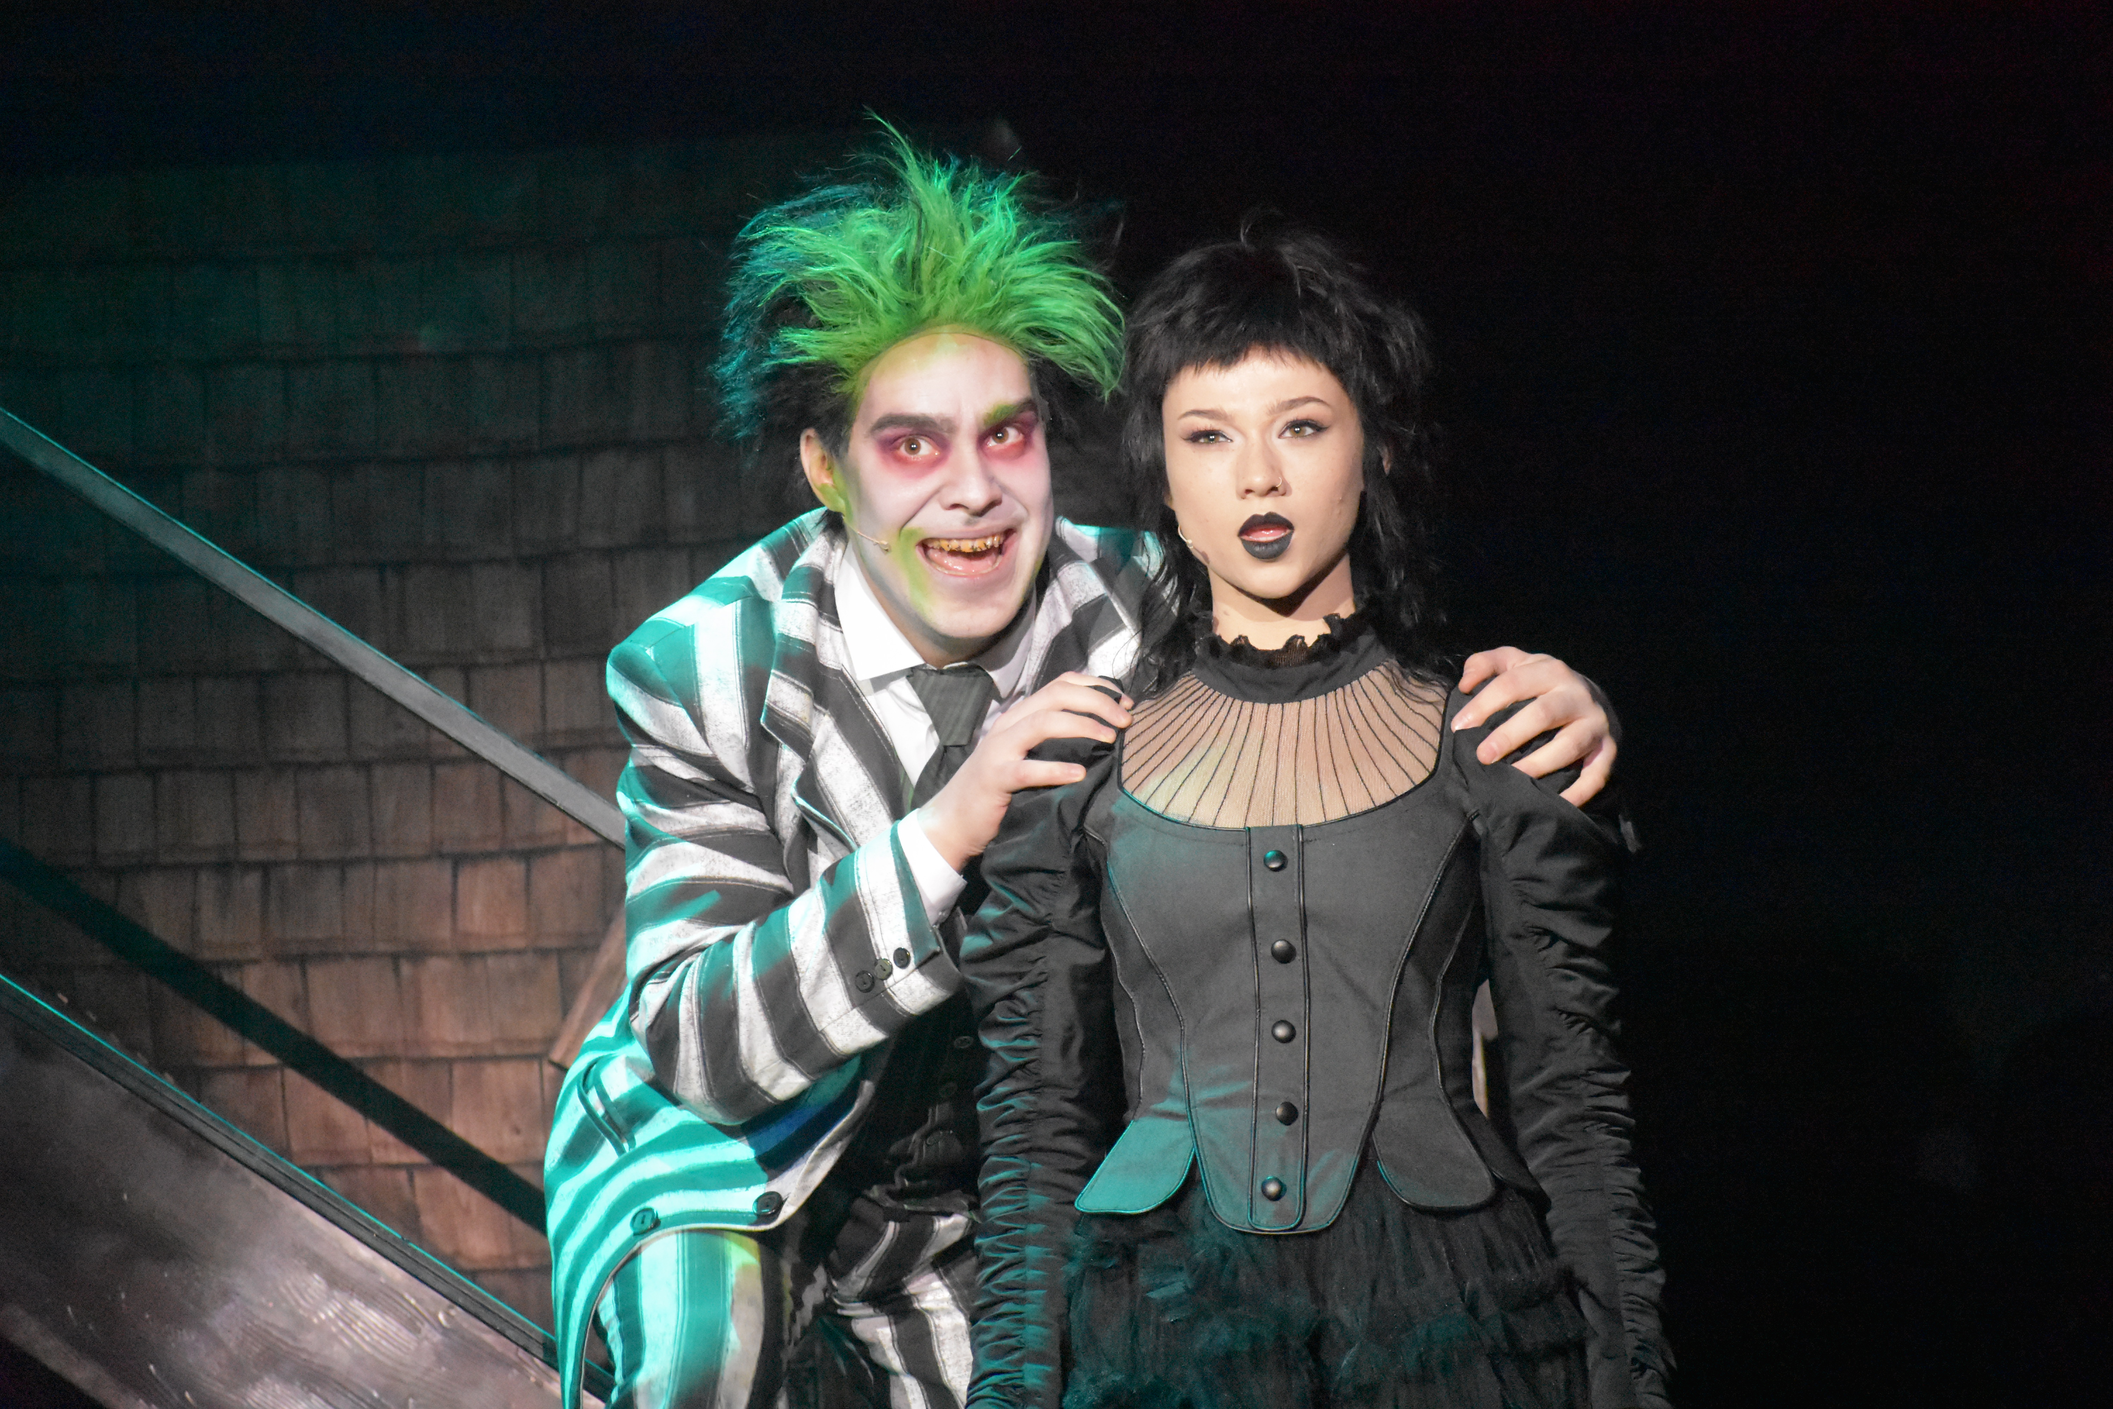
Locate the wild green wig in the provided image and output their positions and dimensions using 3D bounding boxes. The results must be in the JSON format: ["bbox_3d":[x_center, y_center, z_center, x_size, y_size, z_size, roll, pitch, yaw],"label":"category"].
[{"bbox_3d":[-0.093,-0.283,8.350,0.270,0.225,0.270,-8,5,-19],"label":"wild green wig"}]

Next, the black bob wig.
[{"bbox_3d":[0.154,-0.163,8.250,0.215,0.312,0.240,-4,-1,5],"label":"black bob wig"}]

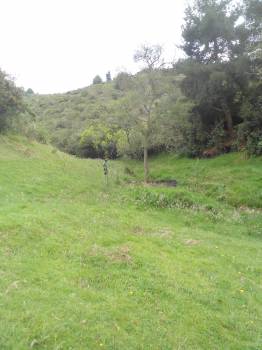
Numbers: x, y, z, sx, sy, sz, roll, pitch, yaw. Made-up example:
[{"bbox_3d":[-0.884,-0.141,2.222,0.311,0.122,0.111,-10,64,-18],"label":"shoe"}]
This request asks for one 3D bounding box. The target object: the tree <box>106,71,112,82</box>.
[{"bbox_3d":[-6.138,-28.036,75.000,1.600,3.500,1.600,0,3,0],"label":"tree"}]

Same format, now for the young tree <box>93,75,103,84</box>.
[{"bbox_3d":[-9.507,-27.265,75.000,2.600,2.800,2.500,0,3,0],"label":"young tree"}]

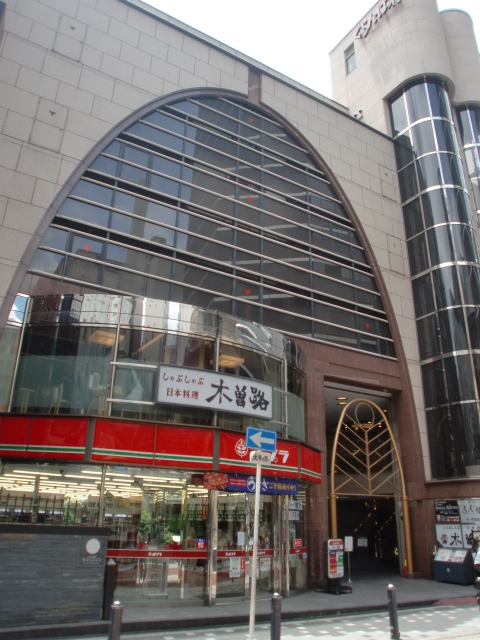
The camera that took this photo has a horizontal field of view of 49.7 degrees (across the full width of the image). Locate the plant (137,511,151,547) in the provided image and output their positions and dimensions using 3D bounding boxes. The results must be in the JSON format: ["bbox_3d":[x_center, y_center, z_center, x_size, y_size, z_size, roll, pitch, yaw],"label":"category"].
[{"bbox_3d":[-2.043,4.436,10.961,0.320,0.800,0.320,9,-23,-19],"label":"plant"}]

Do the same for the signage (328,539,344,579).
[{"bbox_3d":[2.353,5.823,12.624,0.500,0.920,0.080,14,-25,-29],"label":"signage"}]

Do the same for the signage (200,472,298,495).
[{"bbox_3d":[0.241,3.593,11.342,2.750,0.360,0.050,17,-27,-35],"label":"signage"}]

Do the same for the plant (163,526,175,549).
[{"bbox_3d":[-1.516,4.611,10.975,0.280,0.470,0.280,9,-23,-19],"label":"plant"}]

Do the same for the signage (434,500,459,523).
[{"bbox_3d":[5.979,5.546,14.916,0.050,0.680,0.920,16,-26,-32],"label":"signage"}]

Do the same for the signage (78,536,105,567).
[{"bbox_3d":[-2.391,3.753,8.393,0.480,0.480,0.040,16,-26,-32],"label":"signage"}]

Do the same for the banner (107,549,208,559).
[{"bbox_3d":[-1.592,4.462,9.872,2.050,0.155,0.030,10,-23,-20],"label":"banner"}]

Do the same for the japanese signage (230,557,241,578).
[{"bbox_3d":[-0.088,5.073,10.598,0.290,0.390,0.020,19,-28,-37],"label":"japanese signage"}]

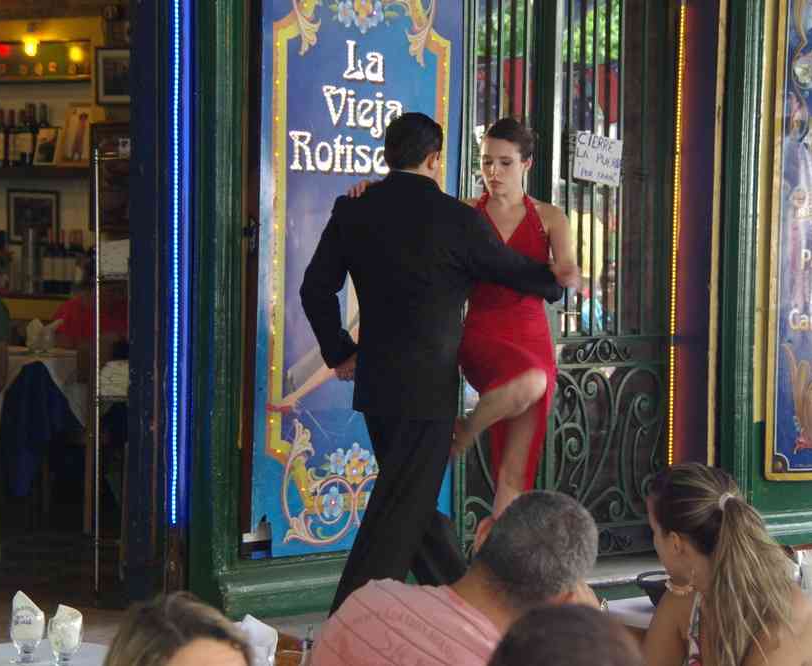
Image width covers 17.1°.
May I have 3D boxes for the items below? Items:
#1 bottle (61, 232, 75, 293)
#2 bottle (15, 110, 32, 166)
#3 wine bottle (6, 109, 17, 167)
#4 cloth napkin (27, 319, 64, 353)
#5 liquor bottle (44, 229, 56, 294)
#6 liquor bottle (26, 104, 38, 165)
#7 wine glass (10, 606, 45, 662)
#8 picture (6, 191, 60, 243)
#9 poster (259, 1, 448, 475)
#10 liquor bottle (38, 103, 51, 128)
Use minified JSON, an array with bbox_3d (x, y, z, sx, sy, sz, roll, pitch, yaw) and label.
[{"bbox_3d":[-1.612,-0.337,12.900,0.075,0.292,0.075,1,4,0],"label":"bottle"},{"bbox_3d":[-1.915,-0.974,13.500,0.076,0.285,0.076,1,3,0],"label":"bottle"},{"bbox_3d":[-1.938,-0.958,13.250,0.074,0.288,0.074,1,4,0],"label":"wine bottle"},{"bbox_3d":[-1.515,0.008,11.300,0.155,0.140,0.090,1,3,0],"label":"cloth napkin"},{"bbox_3d":[-1.709,-0.343,12.950,0.074,0.308,0.074,1,4,0],"label":"liquor bottle"},{"bbox_3d":[-1.833,-0.972,13.200,0.074,0.303,0.074,1,4,0],"label":"liquor bottle"},{"bbox_3d":[-0.828,0.662,5.900,0.078,0.124,0.078,1,4,0],"label":"wine glass"},{"bbox_3d":[-1.842,-0.573,13.350,0.320,0.268,0.025,3,4,30],"label":"picture"},{"bbox_3d":[-0.165,-0.295,9.200,0.880,1.780,0.030,-2,5,-40],"label":"poster"},{"bbox_3d":[-1.809,-0.992,13.500,0.076,0.318,0.076,3,4,38],"label":"liquor bottle"}]

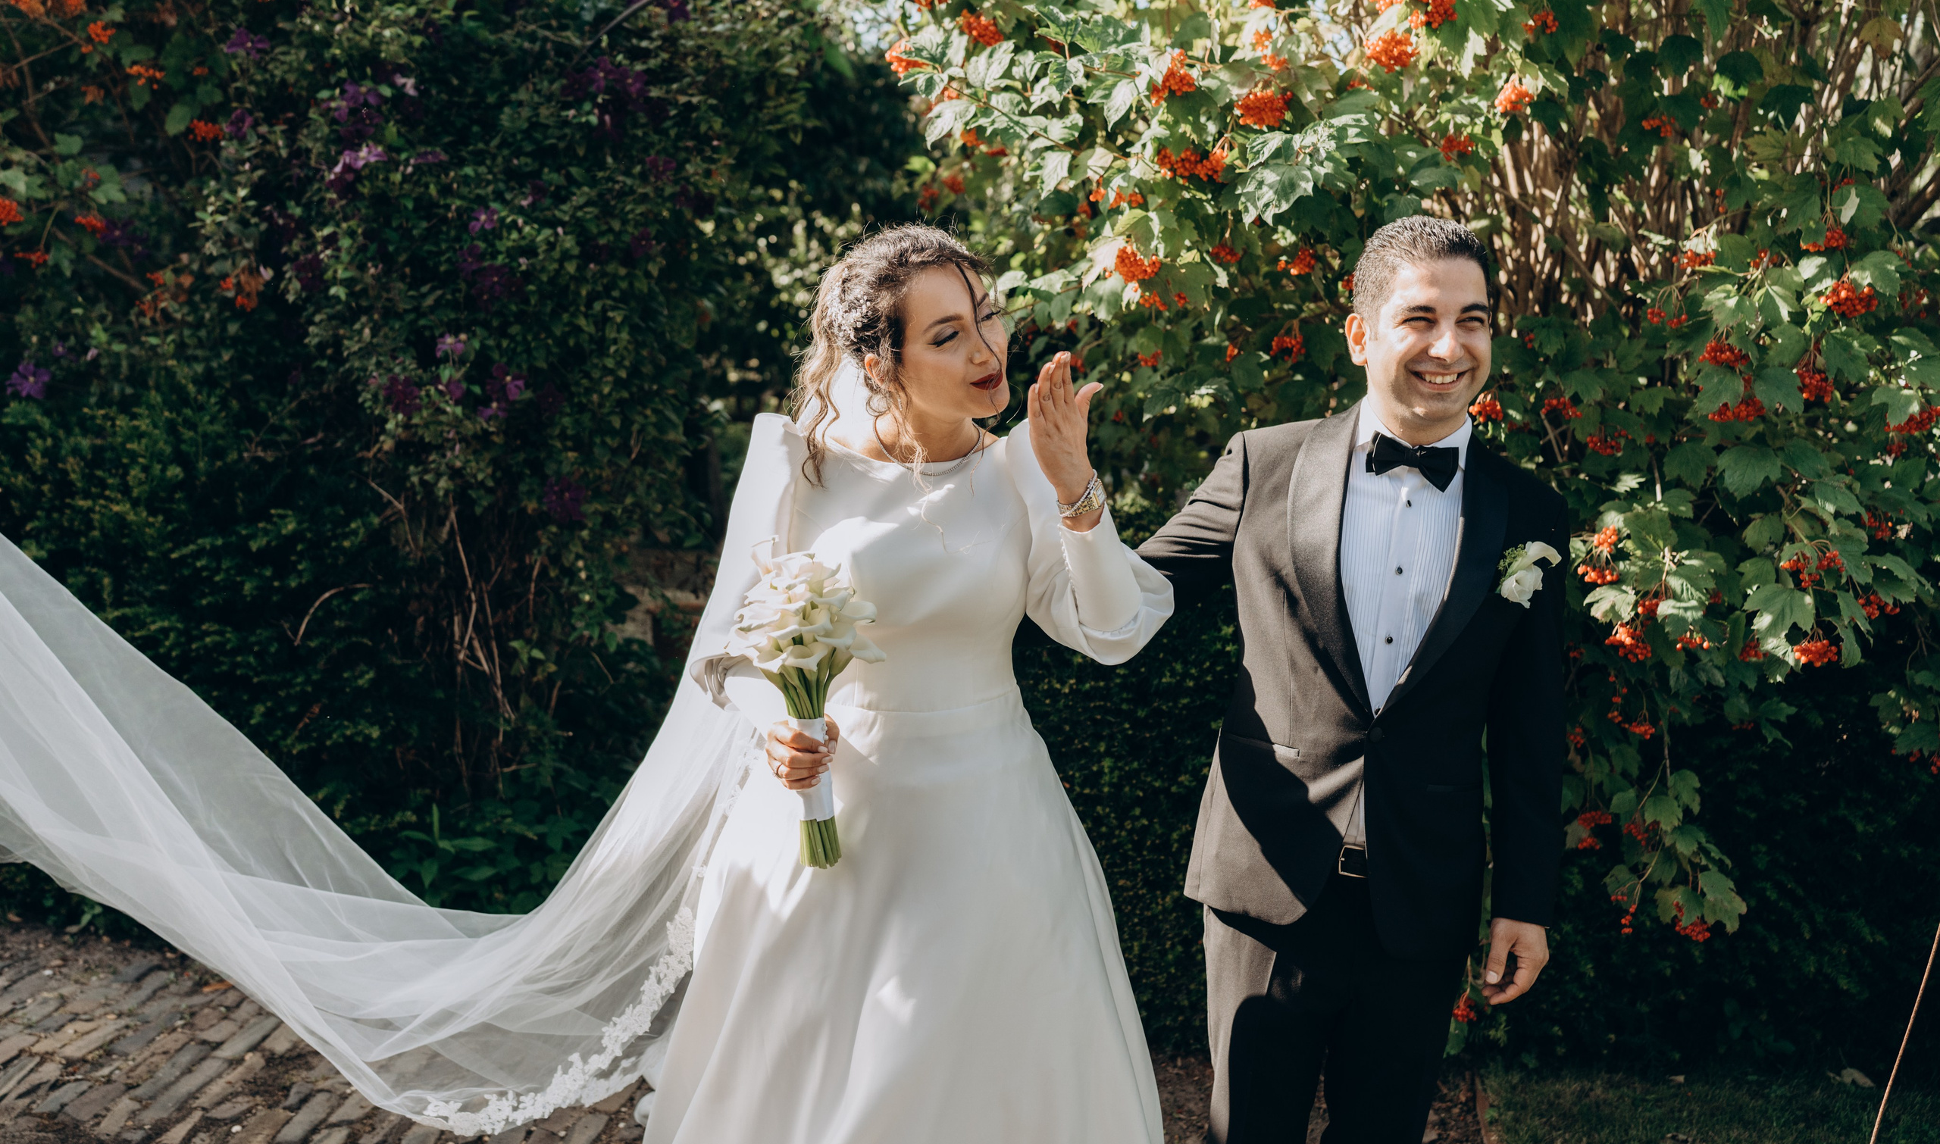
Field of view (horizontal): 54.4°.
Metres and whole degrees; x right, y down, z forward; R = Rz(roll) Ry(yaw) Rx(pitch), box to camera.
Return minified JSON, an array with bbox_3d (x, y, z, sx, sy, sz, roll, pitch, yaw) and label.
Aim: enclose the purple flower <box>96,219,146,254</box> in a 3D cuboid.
[{"bbox_3d":[-2.227,-0.885,4.950,0.131,0.096,0.060,0,6,-5],"label":"purple flower"}]

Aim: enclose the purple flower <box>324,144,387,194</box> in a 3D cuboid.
[{"bbox_3d":[-1.495,-0.985,4.600,0.155,0.118,0.080,0,6,-5],"label":"purple flower"}]

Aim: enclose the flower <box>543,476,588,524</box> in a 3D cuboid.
[{"bbox_3d":[-0.974,-0.175,4.550,0.110,0.113,0.055,0,6,-5],"label":"flower"}]

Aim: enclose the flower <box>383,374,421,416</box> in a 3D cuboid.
[{"bbox_3d":[-1.384,-0.431,4.600,0.096,0.103,0.050,0,6,-5],"label":"flower"}]

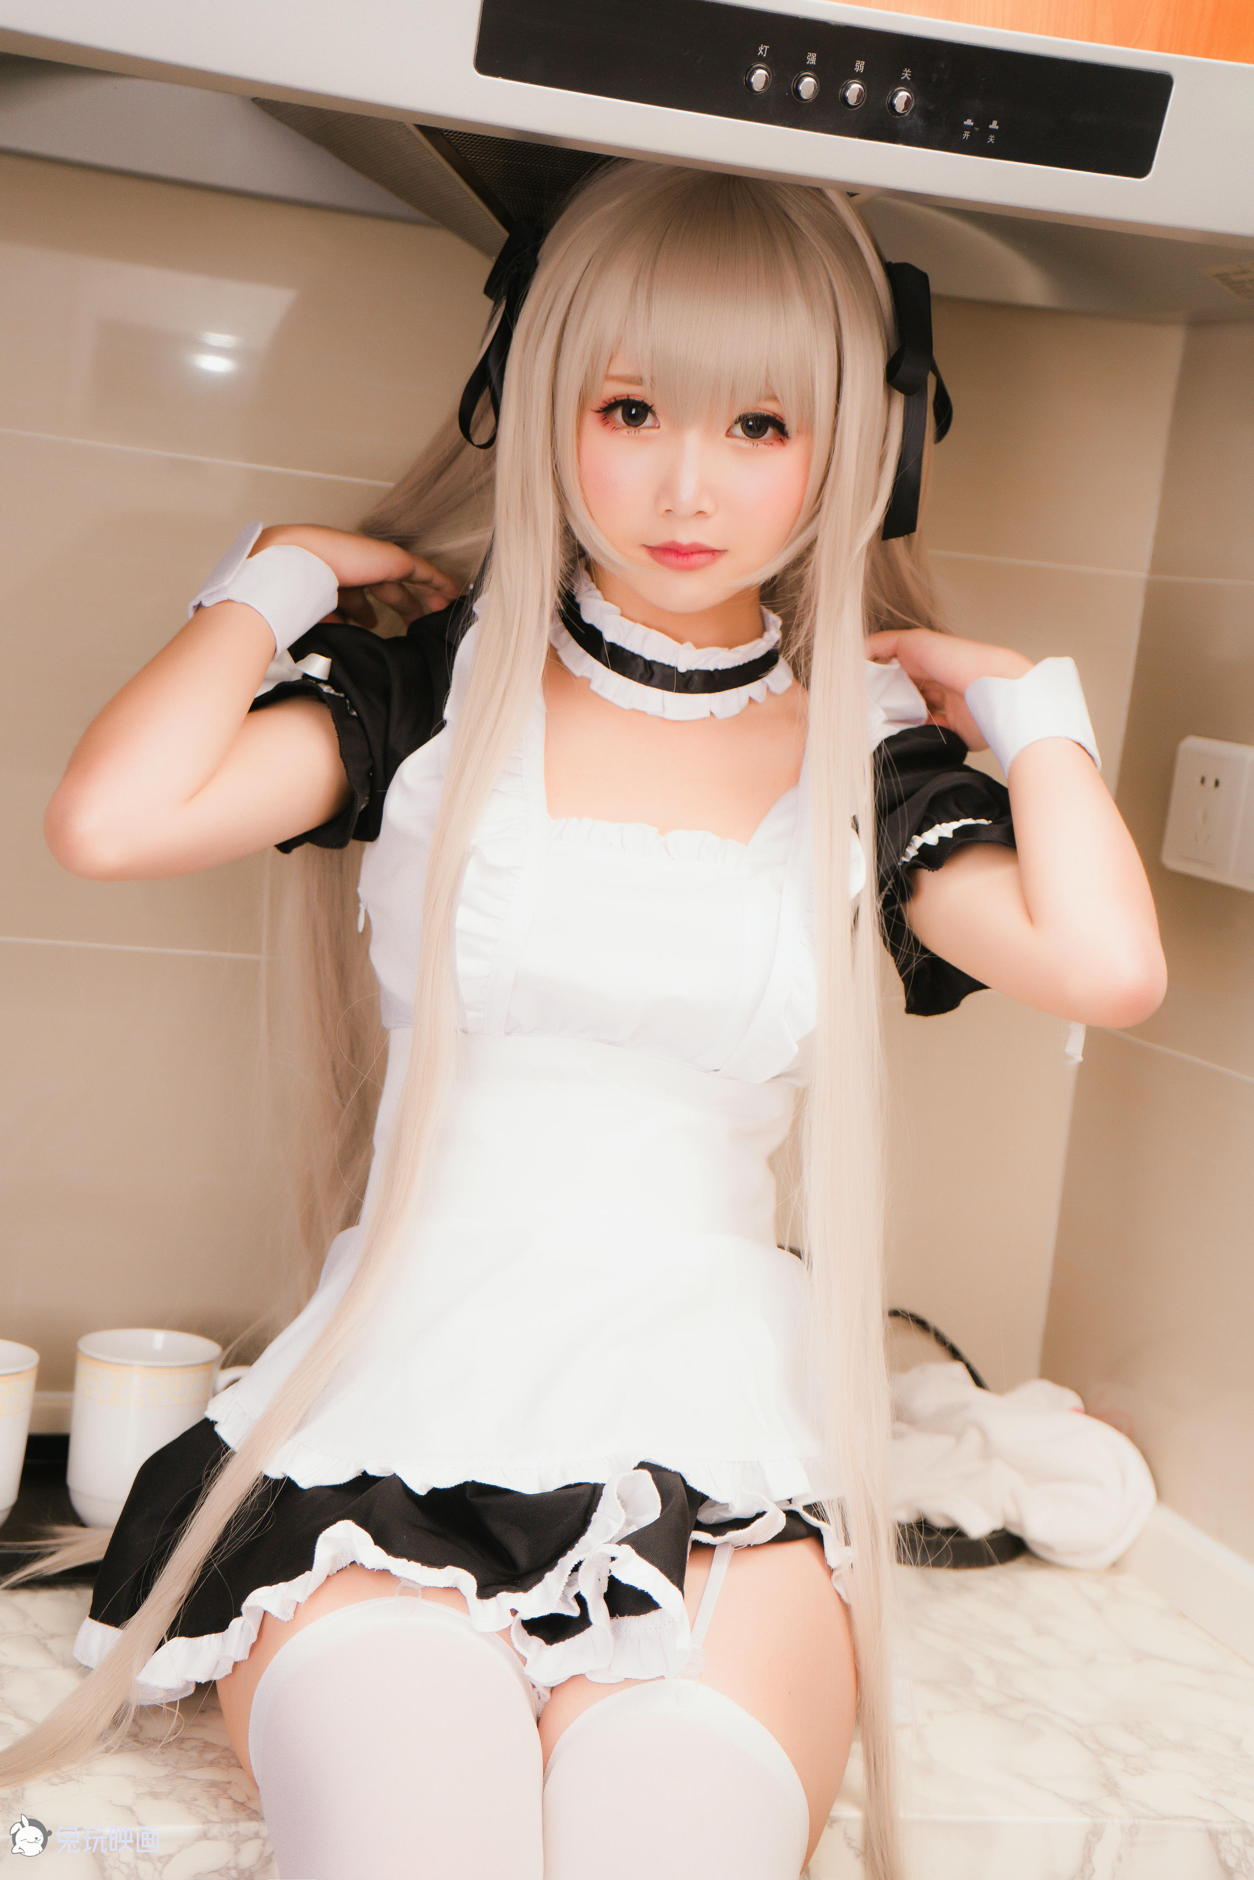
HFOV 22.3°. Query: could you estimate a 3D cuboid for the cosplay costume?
[{"bbox_3d":[-0.034,0.111,1.680,0.440,0.565,0.350,6,6,-4],"label":"cosplay costume"}]

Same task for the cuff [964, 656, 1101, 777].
[{"bbox_3d":[0.212,-0.116,1.655,0.064,0.060,0.056,-6,46,-13],"label":"cuff"}]

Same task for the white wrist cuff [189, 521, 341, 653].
[{"bbox_3d":[-0.186,-0.181,1.640,0.066,0.060,0.057,16,42,27],"label":"white wrist cuff"}]

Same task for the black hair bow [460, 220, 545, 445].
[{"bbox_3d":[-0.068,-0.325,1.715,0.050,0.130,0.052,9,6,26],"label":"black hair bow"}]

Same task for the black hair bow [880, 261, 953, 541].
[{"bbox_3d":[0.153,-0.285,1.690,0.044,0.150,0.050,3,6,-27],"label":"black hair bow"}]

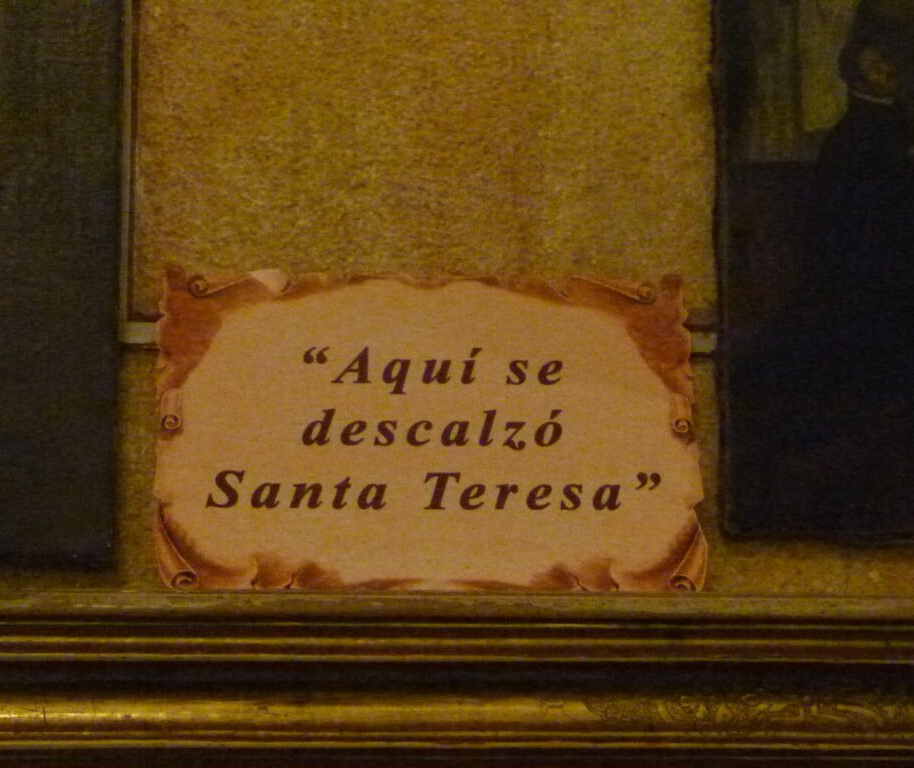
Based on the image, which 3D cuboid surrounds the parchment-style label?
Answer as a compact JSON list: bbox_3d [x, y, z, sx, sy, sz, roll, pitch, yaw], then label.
[{"bbox_3d":[-0.013,0.025,1.140,0.280,0.173,0.004,0,-19,-4],"label":"parchment-style label"}]

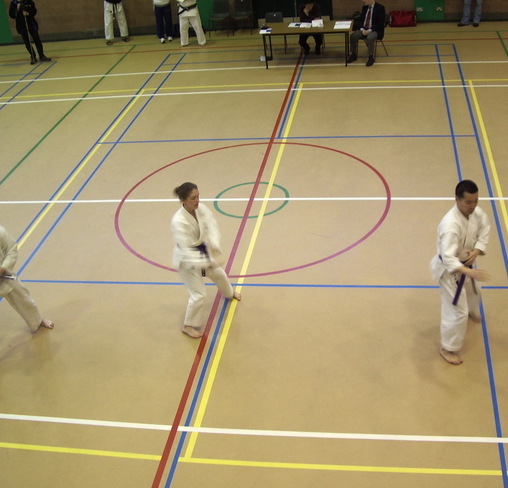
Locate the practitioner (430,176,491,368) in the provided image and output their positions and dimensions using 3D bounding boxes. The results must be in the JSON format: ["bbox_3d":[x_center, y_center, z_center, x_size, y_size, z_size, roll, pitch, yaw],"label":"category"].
[{"bbox_3d":[1.955,0.219,6.510,0.670,1.710,0.620,-22,35,-23],"label":"practitioner"}]

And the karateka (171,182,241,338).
[{"bbox_3d":[-0.496,0.119,7.216,0.560,1.600,0.750,24,43,39],"label":"karateka"}]

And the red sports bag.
[{"bbox_3d":[3.316,-5.025,15.873,0.600,0.290,0.300,0,33,11],"label":"red sports bag"}]

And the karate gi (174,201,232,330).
[{"bbox_3d":[-0.504,0.179,7.254,0.480,1.340,0.680,24,43,39],"label":"karate gi"}]

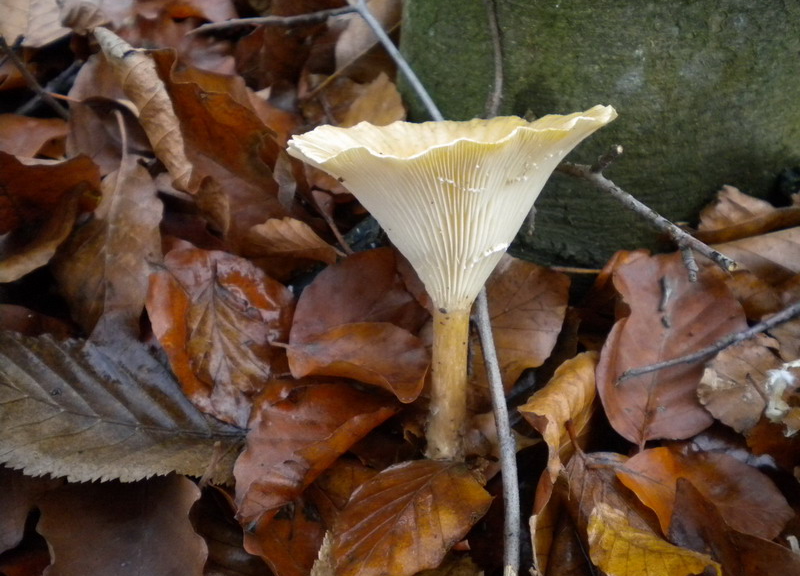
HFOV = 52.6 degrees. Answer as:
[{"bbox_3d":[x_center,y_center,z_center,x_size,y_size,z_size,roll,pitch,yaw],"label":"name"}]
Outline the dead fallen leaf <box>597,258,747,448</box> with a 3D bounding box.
[{"bbox_3d":[0.102,0.023,0.305,0.052,0.014,0.076,19,61,8],"label":"dead fallen leaf"}]

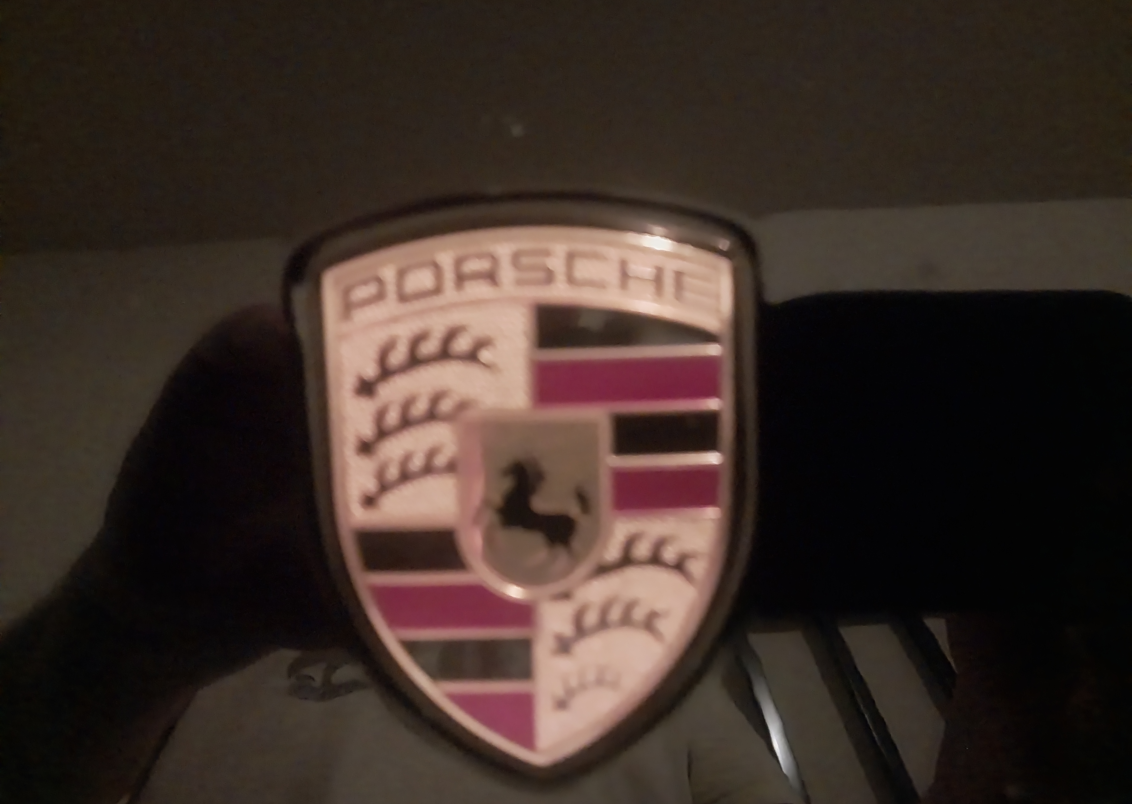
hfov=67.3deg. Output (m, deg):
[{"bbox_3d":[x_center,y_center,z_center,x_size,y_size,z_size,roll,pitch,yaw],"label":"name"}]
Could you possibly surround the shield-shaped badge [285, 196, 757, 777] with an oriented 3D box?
[{"bbox_3d":[-0.004,0.010,0.097,0.053,0.066,0.007,-1,5,-4],"label":"shield-shaped badge"}]

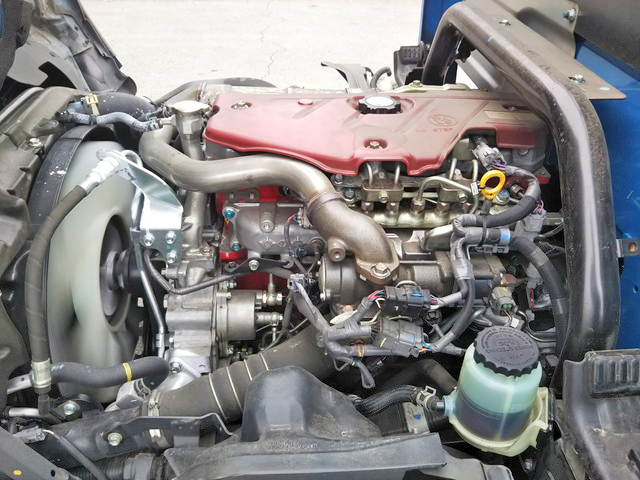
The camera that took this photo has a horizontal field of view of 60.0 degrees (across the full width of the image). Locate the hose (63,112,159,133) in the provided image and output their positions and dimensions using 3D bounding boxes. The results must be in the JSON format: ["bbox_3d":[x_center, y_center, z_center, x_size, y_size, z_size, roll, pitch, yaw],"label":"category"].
[{"bbox_3d":[-0.347,-0.195,0.920,0.160,0.030,0.045,0,29,0],"label":"hose"}]

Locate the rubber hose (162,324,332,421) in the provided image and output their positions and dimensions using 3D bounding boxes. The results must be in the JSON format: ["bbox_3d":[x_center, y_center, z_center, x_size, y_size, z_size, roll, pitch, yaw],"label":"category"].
[{"bbox_3d":[-0.101,0.187,0.755,0.255,0.088,0.078,-9,30,-16],"label":"rubber hose"}]

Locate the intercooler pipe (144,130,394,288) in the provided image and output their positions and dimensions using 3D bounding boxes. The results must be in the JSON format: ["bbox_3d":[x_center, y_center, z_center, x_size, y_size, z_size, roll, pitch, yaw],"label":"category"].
[{"bbox_3d":[-0.085,-0.060,0.862,0.395,0.155,0.270,0,29,0],"label":"intercooler pipe"}]

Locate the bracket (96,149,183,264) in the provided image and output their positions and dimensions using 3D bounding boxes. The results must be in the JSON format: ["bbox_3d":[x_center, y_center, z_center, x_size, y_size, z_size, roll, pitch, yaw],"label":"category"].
[{"bbox_3d":[-0.270,-0.055,0.830,0.122,0.160,0.070,0,29,0],"label":"bracket"}]

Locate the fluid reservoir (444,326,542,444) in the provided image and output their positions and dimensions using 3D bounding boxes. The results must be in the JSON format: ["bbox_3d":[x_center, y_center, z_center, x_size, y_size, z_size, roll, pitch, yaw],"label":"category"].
[{"bbox_3d":[0.215,0.180,0.685,0.108,0.118,0.100,0,29,0],"label":"fluid reservoir"}]

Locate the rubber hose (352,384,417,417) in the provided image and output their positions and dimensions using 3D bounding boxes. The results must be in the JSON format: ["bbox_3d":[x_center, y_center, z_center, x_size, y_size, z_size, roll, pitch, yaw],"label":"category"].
[{"bbox_3d":[0.083,0.207,0.710,0.082,0.034,0.032,-5,29,-9],"label":"rubber hose"}]

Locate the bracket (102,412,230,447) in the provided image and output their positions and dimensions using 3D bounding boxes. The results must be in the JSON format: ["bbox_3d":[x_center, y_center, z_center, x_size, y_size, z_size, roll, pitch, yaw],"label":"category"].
[{"bbox_3d":[-0.191,0.240,0.695,0.160,0.042,0.035,1,29,3],"label":"bracket"}]

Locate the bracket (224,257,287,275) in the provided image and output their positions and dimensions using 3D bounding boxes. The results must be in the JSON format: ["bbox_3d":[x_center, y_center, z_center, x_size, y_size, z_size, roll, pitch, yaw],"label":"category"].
[{"bbox_3d":[-0.101,0.040,0.870,0.097,0.030,0.020,1,29,3],"label":"bracket"}]

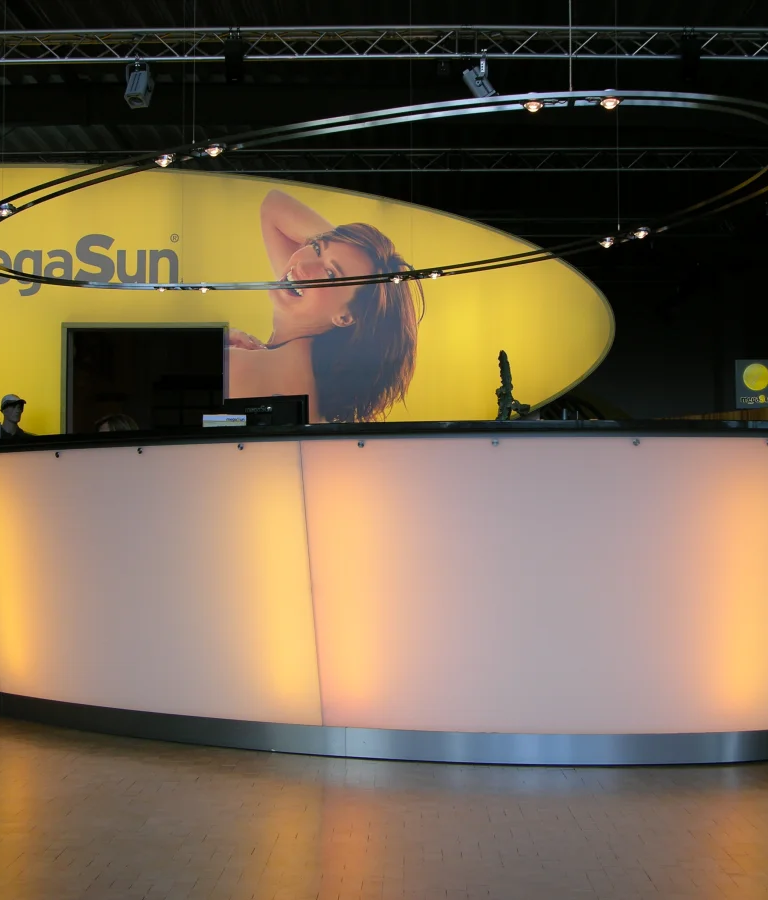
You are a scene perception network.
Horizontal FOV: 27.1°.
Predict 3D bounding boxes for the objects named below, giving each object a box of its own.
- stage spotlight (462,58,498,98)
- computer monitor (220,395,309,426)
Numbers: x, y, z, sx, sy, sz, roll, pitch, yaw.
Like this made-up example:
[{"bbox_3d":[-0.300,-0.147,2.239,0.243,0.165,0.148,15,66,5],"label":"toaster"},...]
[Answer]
[{"bbox_3d":[0.826,-3.061,13.300,0.330,0.320,0.220,45,10,13],"label":"stage spotlight"},{"bbox_3d":[-0.468,-0.007,6.293,0.430,0.400,0.180,-2,-3,37],"label":"computer monitor"}]

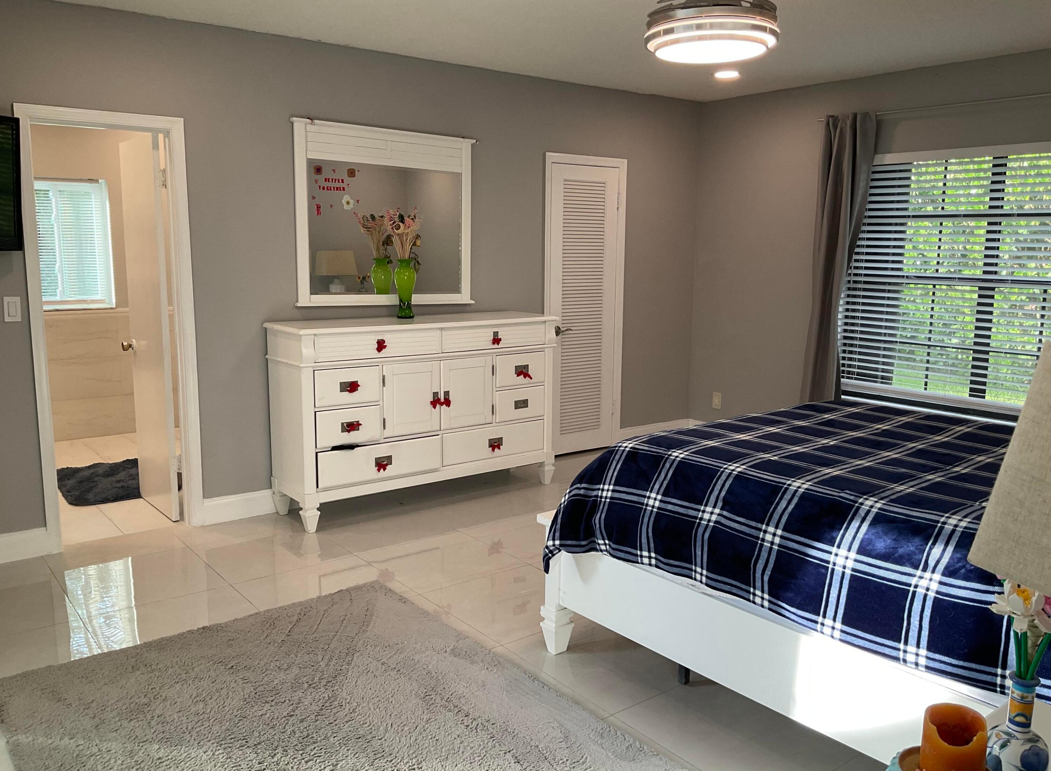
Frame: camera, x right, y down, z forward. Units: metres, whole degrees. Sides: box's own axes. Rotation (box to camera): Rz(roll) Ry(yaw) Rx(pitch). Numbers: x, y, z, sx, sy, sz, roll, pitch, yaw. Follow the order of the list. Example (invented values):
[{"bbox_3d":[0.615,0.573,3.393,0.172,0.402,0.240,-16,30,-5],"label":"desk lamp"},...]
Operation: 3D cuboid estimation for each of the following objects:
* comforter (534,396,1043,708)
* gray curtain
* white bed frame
[{"bbox_3d":[1.272,0.410,3.035,1.600,0.445,1.920,-7,12,-38],"label":"comforter"},{"bbox_3d":[2.081,-0.688,5.963,0.120,2.210,0.410,-7,12,-38],"label":"gray curtain"},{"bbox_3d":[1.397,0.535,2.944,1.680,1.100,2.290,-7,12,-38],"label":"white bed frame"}]

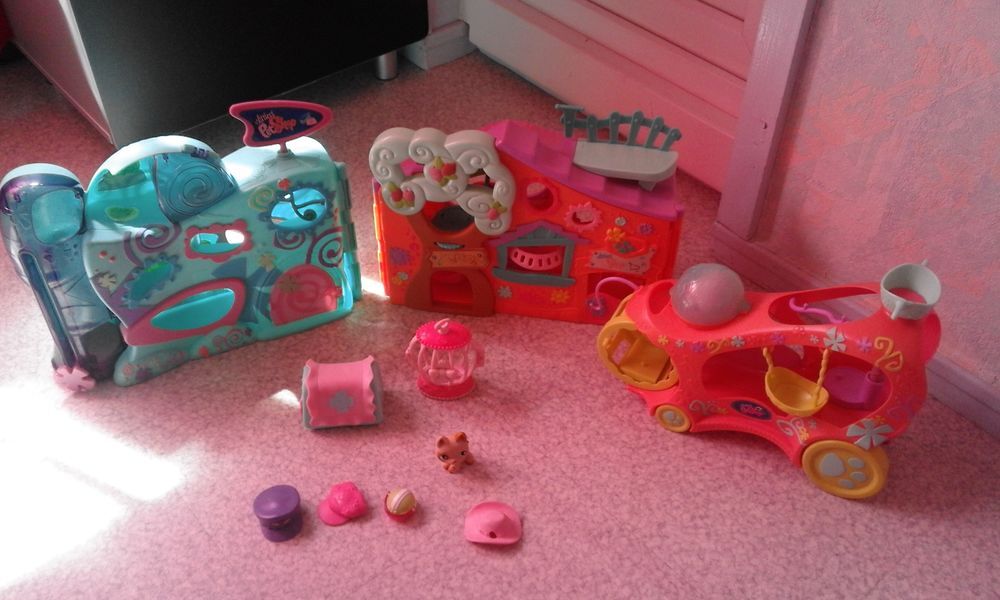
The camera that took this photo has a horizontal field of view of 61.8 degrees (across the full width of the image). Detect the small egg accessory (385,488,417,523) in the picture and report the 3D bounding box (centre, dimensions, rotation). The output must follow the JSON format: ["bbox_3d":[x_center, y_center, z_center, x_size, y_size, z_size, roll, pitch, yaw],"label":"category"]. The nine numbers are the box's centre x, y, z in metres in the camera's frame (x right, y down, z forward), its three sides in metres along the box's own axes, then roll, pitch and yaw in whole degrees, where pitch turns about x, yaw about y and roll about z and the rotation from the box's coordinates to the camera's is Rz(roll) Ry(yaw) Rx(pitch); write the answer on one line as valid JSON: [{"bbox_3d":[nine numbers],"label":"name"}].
[{"bbox_3d":[-0.088,0.182,0.743,0.029,0.027,0.029,0,40,0],"label":"small egg accessory"}]

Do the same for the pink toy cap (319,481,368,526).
[{"bbox_3d":[-0.141,0.178,0.749,0.045,0.024,0.035,-23,45,-25],"label":"pink toy cap"}]

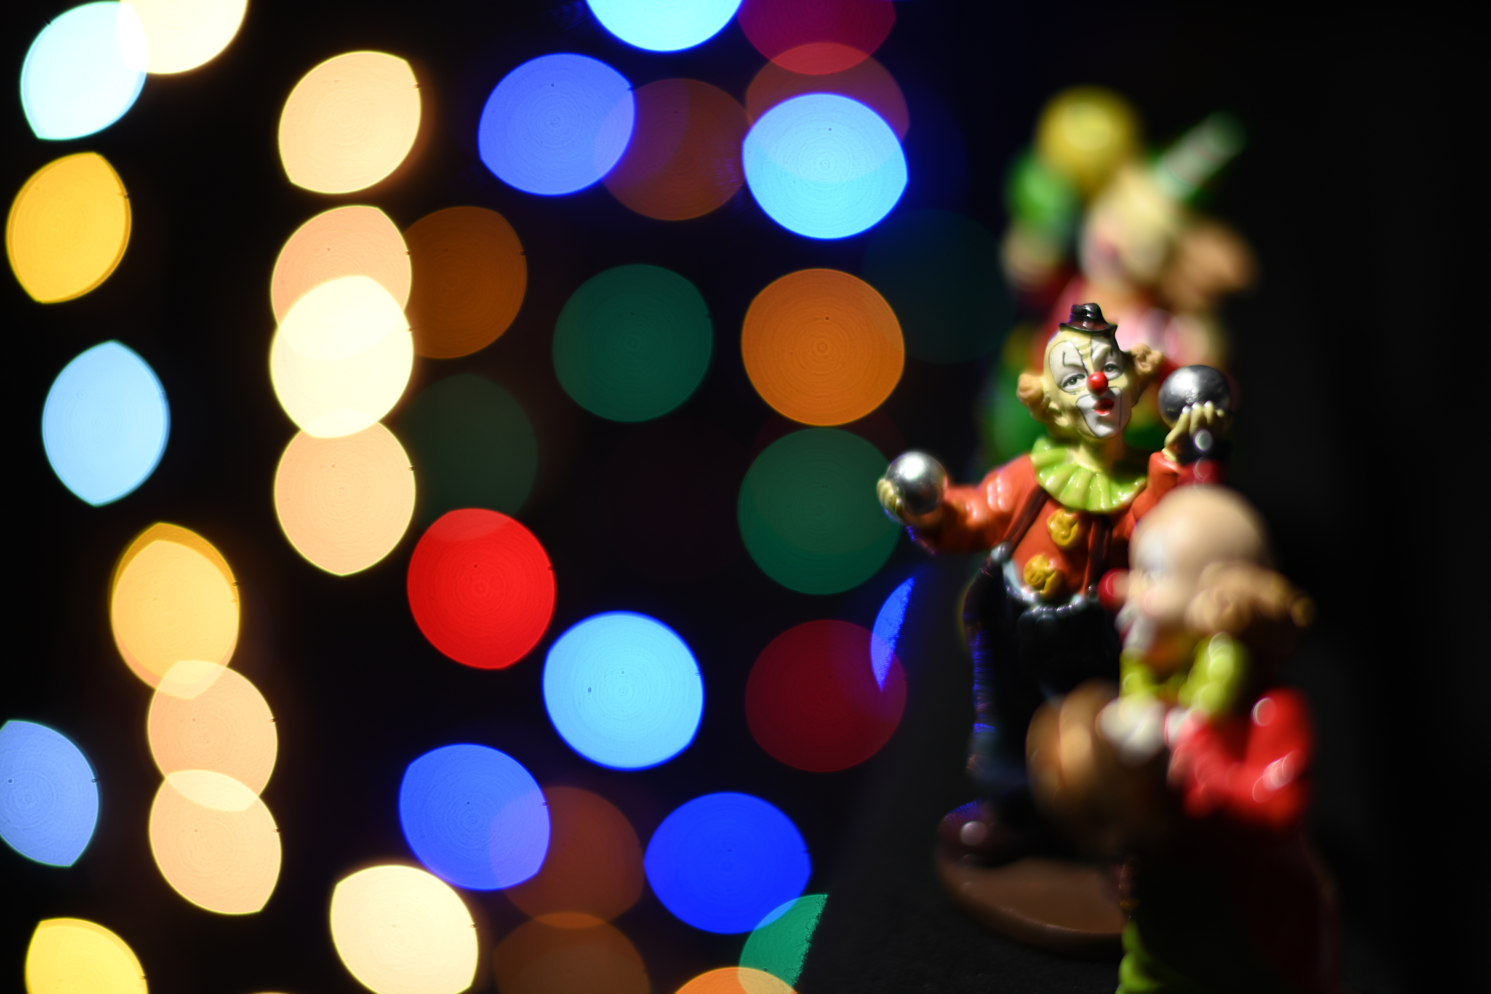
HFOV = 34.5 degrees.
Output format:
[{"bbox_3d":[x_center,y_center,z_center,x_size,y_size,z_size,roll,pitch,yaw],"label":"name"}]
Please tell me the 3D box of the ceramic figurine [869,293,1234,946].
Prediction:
[{"bbox_3d":[0.070,0.021,0.512,0.075,0.131,0.062,6,19,17],"label":"ceramic figurine"}]

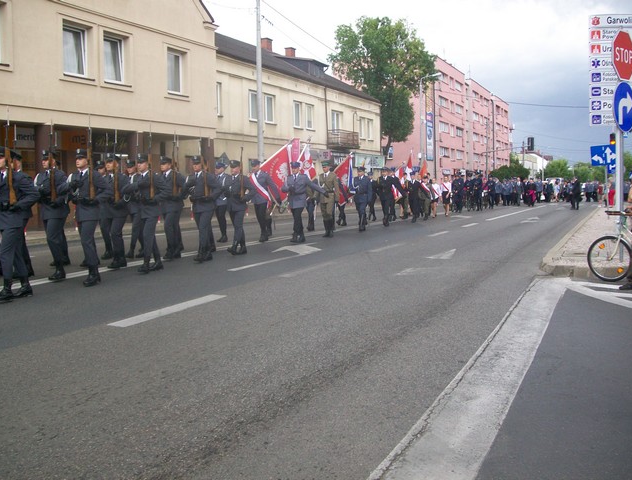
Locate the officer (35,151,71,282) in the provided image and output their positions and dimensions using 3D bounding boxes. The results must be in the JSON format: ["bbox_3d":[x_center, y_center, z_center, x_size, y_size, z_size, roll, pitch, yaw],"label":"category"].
[{"bbox_3d":[-3.756,-0.353,9.505,0.600,1.850,0.550,1,5,25],"label":"officer"}]

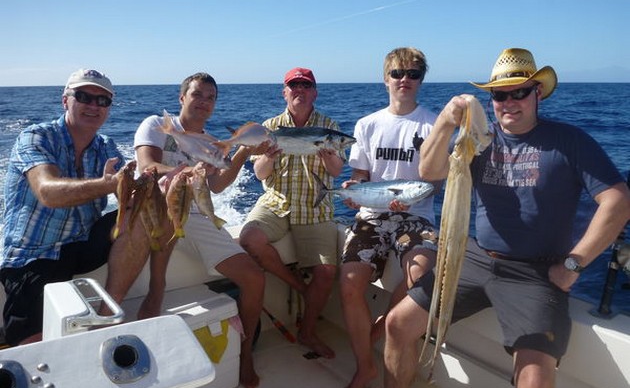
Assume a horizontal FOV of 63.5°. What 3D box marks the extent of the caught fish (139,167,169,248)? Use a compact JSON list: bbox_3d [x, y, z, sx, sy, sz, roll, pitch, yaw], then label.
[{"bbox_3d":[-0.636,0.057,2.020,0.100,0.310,0.060,5,14,29],"label":"caught fish"}]

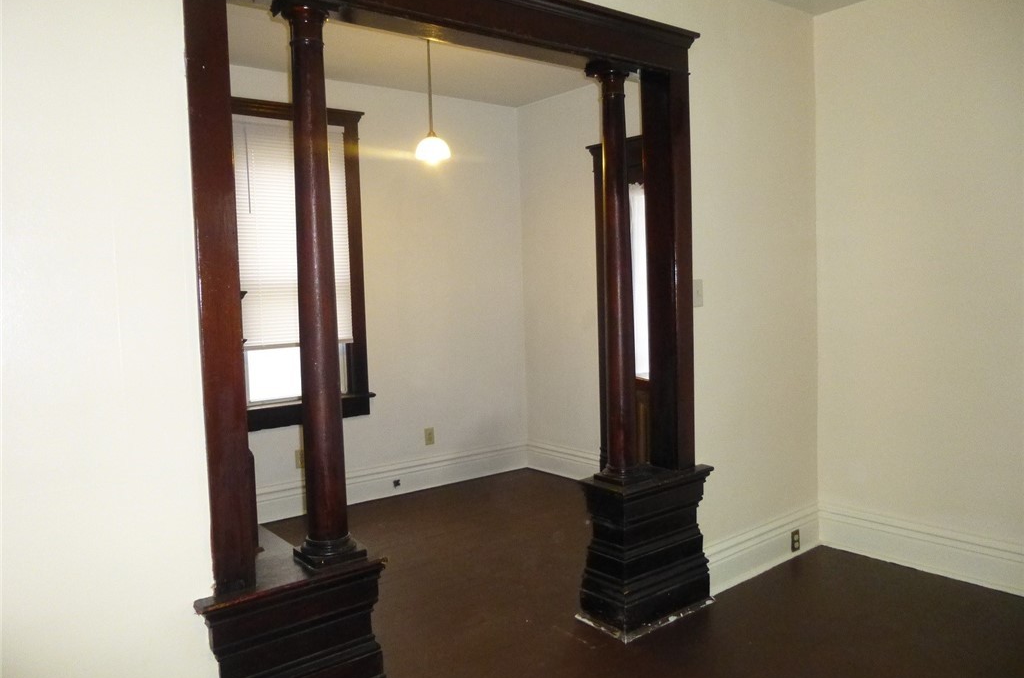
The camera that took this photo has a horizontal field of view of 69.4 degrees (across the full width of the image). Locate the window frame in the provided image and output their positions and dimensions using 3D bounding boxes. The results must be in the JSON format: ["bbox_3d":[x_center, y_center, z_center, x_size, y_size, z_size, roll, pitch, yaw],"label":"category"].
[{"bbox_3d":[-1.321,-0.445,4.522,0.990,1.946,0.111,-5,5,-38],"label":"window frame"}]

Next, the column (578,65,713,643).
[{"bbox_3d":[0.535,0.054,3.077,0.572,2.223,0.326,-5,5,-38],"label":"column"}]

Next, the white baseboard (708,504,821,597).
[{"bbox_3d":[1.210,1.002,3.567,1.018,0.226,0.026,-5,5,-38],"label":"white baseboard"}]

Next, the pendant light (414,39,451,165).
[{"bbox_3d":[-0.419,-1.239,3.752,0.176,0.697,0.176,-2,4,0],"label":"pendant light"}]

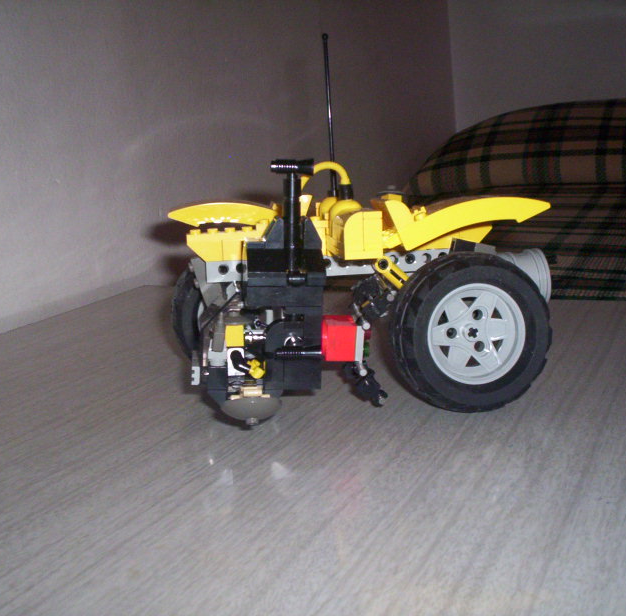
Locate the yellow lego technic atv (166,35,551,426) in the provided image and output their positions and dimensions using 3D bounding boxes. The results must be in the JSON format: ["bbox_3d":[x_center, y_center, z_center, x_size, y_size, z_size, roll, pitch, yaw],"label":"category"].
[{"bbox_3d":[0.025,-0.044,0.427,0.189,0.170,0.151,-5,11,-8],"label":"yellow lego technic atv"}]

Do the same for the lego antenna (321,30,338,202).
[{"bbox_3d":[0.008,-0.092,0.429,0.005,0.077,0.005,-5,11,-8],"label":"lego antenna"}]

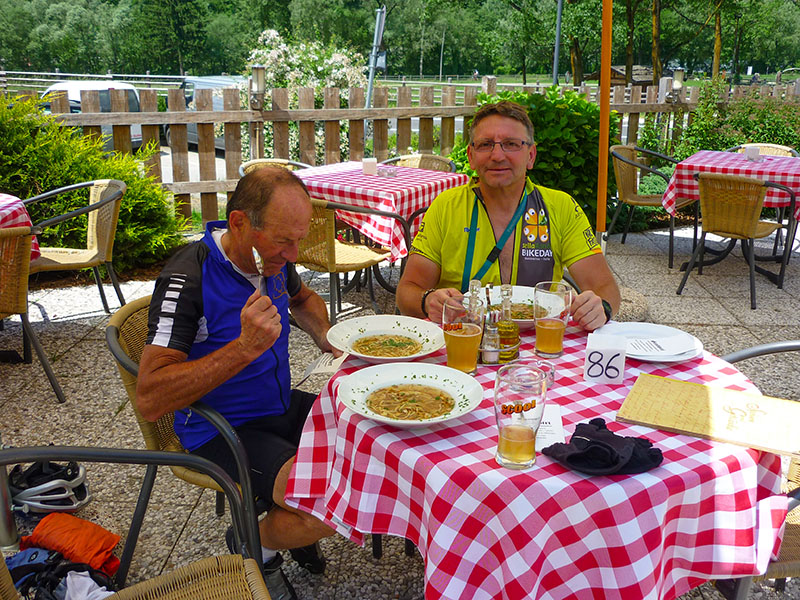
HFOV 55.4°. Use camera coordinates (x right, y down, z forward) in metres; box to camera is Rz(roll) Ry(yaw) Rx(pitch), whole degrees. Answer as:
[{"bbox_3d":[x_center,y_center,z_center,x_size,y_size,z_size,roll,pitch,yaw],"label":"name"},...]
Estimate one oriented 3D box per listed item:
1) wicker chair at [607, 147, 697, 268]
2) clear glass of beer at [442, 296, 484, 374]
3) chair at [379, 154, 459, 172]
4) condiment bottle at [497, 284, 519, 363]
[{"bbox_3d":[1.784,-0.675,5.428,0.600,0.755,0.560,14,22,38],"label":"wicker chair"},{"bbox_3d":[0.132,0.076,1.595,0.083,0.155,0.083,0,17,0],"label":"clear glass of beer"},{"bbox_3d":[0.014,-0.497,4.838,0.550,0.750,0.570,12,21,32],"label":"chair"},{"bbox_3d":[0.239,0.048,1.681,0.049,0.170,0.049,0,18,0],"label":"condiment bottle"}]

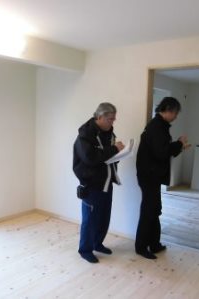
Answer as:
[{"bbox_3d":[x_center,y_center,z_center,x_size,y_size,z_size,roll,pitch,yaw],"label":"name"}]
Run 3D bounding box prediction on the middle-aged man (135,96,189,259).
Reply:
[{"bbox_3d":[0.677,0.313,3.245,0.560,1.700,0.500,1,6,-3],"label":"middle-aged man"}]

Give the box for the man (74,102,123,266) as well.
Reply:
[{"bbox_3d":[0.000,0.335,3.118,0.500,1.640,0.540,6,7,35],"label":"man"}]

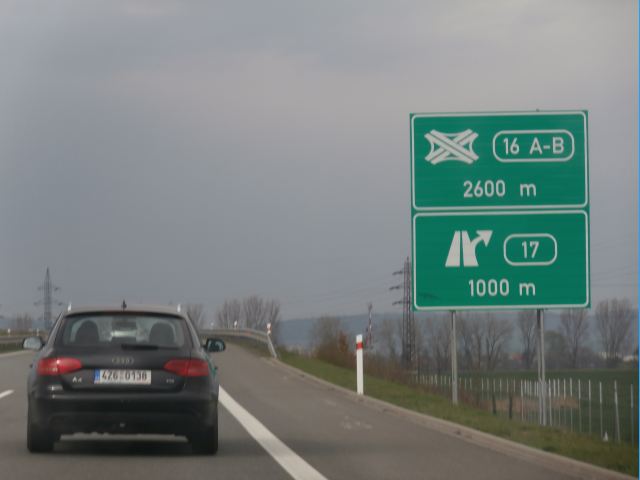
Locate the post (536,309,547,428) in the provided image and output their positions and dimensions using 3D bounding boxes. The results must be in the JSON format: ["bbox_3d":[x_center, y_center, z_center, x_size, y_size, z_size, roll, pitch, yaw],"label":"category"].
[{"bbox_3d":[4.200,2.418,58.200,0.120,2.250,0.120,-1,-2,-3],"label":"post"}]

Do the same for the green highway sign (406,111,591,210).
[{"bbox_3d":[3.402,-1.489,58.000,3.340,1.850,0.090,-1,-2,-2],"label":"green highway sign"}]

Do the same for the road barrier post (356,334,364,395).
[{"bbox_3d":[0.699,2.157,53.000,0.115,1.040,0.100,-1,-2,-3],"label":"road barrier post"}]

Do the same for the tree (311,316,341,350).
[{"bbox_3d":[0.593,8.621,280.000,2.900,3.300,2.800,-1,-2,-3],"label":"tree"}]

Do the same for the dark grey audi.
[{"bbox_3d":[-1.962,1.345,30.700,1.950,1.450,4.700,0,-2,-3],"label":"dark grey audi"}]

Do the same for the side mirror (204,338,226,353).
[{"bbox_3d":[-1.060,1.073,31.200,0.215,0.140,0.120,0,-2,-3],"label":"side mirror"}]

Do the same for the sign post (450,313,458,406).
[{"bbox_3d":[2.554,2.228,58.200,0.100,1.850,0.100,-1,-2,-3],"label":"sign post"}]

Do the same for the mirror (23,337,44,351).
[{"bbox_3d":[-2.913,1.052,31.200,0.215,0.140,0.120,0,-2,-3],"label":"mirror"}]

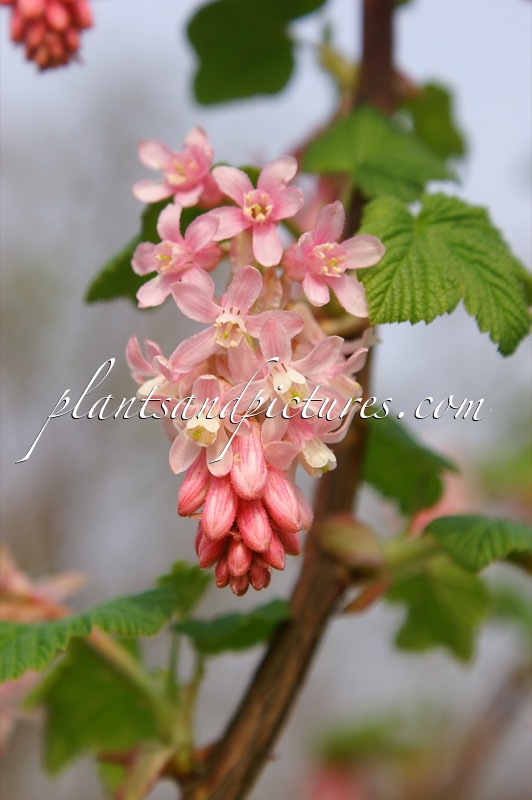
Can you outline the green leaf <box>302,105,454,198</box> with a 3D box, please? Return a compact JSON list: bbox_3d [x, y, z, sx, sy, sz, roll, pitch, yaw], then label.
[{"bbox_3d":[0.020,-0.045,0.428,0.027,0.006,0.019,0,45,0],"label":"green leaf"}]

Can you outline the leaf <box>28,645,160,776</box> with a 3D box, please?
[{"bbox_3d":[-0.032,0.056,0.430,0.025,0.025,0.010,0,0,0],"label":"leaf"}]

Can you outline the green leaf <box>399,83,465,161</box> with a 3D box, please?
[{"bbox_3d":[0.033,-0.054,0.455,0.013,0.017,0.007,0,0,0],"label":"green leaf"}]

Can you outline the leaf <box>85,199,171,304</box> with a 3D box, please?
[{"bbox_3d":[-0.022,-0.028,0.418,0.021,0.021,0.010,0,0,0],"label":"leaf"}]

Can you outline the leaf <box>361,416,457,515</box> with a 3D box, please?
[{"bbox_3d":[0.022,0.011,0.375,0.017,0.016,0.010,0,0,0],"label":"leaf"}]

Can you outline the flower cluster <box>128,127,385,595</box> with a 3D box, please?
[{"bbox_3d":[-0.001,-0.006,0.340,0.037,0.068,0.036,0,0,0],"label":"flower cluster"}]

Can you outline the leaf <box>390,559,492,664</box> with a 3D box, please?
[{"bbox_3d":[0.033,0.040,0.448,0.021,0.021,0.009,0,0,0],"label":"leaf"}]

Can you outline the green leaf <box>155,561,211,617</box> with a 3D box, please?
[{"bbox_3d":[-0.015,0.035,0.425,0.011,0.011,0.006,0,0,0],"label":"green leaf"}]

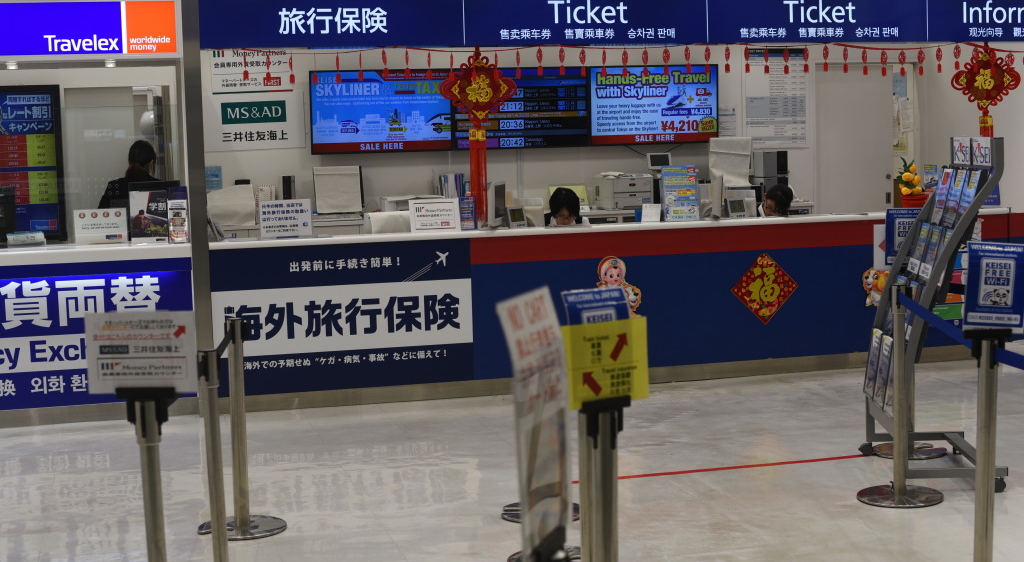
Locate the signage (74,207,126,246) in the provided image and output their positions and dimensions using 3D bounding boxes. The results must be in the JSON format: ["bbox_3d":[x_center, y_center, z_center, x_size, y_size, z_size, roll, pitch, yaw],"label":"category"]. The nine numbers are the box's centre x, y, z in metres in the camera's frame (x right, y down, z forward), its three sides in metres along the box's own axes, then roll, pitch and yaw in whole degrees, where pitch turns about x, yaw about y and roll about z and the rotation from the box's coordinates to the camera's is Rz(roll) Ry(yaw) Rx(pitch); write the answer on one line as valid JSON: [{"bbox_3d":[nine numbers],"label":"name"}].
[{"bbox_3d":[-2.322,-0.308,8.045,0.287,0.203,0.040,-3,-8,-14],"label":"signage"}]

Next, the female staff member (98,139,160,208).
[{"bbox_3d":[-2.415,-0.136,9.252,0.430,1.545,0.290,2,7,30],"label":"female staff member"}]

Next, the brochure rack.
[{"bbox_3d":[1.842,0.116,6.223,0.480,1.475,0.721,-1,6,0],"label":"brochure rack"}]

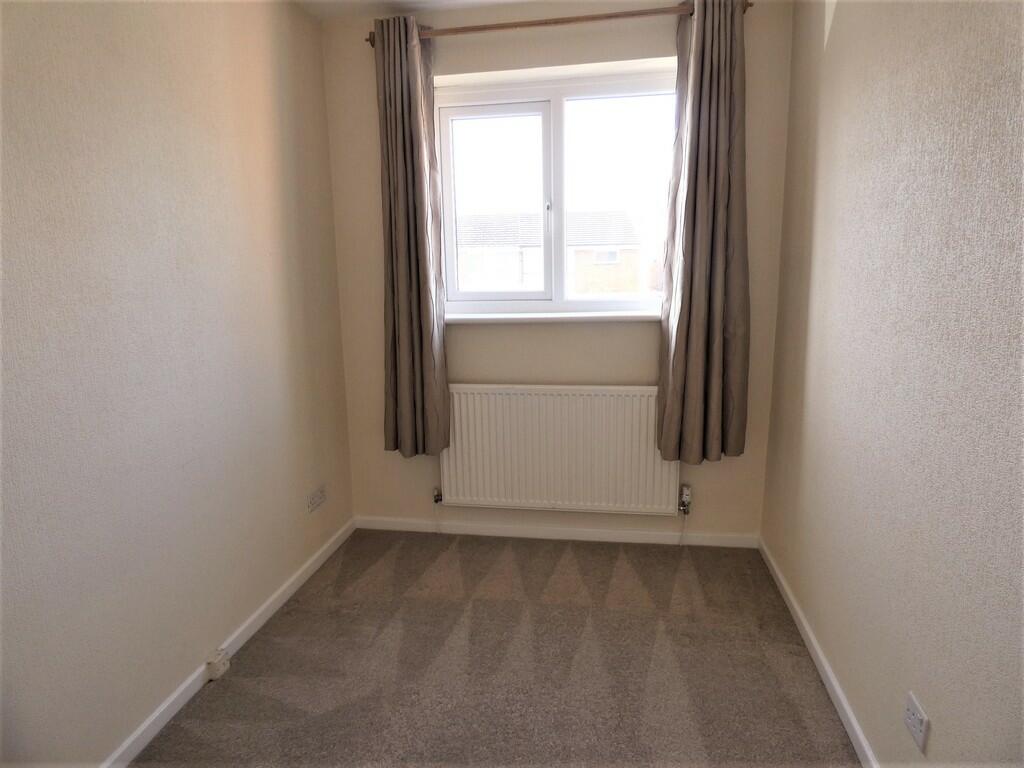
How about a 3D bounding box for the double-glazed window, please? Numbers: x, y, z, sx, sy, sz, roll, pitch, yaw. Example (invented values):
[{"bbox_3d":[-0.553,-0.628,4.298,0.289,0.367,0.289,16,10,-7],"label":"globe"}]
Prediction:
[{"bbox_3d":[0.211,-0.856,2.771,1.190,1.042,0.075,1,12,10],"label":"double-glazed window"}]

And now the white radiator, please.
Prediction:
[{"bbox_3d":[0.206,0.292,2.759,1.103,0.601,0.077,1,12,10],"label":"white radiator"}]

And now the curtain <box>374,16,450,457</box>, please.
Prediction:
[{"bbox_3d":[-0.459,-0.581,2.639,0.295,1.870,0.125,1,12,10],"label":"curtain"}]

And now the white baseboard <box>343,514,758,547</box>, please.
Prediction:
[{"bbox_3d":[0.171,0.726,2.903,1.981,0.063,0.017,1,12,10],"label":"white baseboard"}]

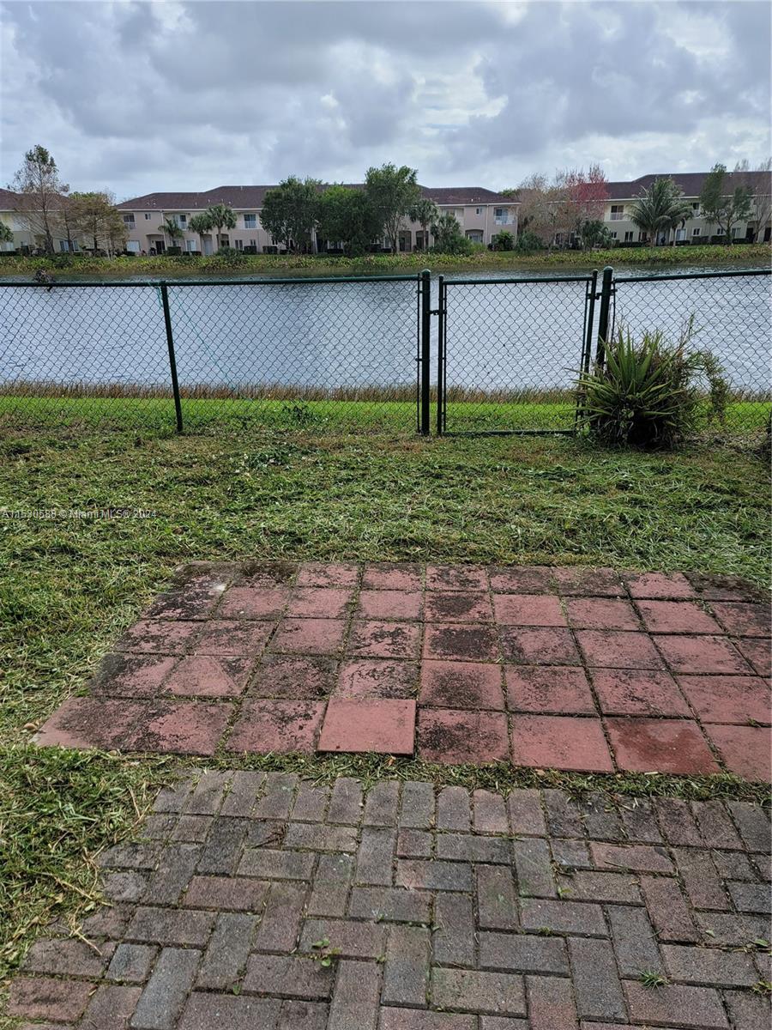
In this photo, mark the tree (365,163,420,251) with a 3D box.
[{"bbox_3d":[0.729,-34.590,84.218,6.410,9.440,6.410,0,20,1],"label":"tree"}]

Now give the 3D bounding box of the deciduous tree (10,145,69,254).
[{"bbox_3d":[-36.674,-33.279,78.814,6.180,10.780,5.570,-9,22,-22],"label":"deciduous tree"}]

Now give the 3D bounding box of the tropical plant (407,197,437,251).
[{"bbox_3d":[4.391,-34.087,87.501,3.430,5.930,3.430,1,21,3],"label":"tropical plant"}]

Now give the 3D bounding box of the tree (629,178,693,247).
[{"bbox_3d":[29.823,-32.754,80.664,7.070,7.090,6.370,6,22,18],"label":"tree"}]

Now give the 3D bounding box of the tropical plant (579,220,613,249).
[{"bbox_3d":[22.977,-30.626,81.450,3.760,3.080,3.380,5,21,14],"label":"tropical plant"}]

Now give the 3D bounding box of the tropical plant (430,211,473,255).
[{"bbox_3d":[7.227,-31.377,82.972,4.790,4.570,4.310,1,21,5],"label":"tropical plant"}]

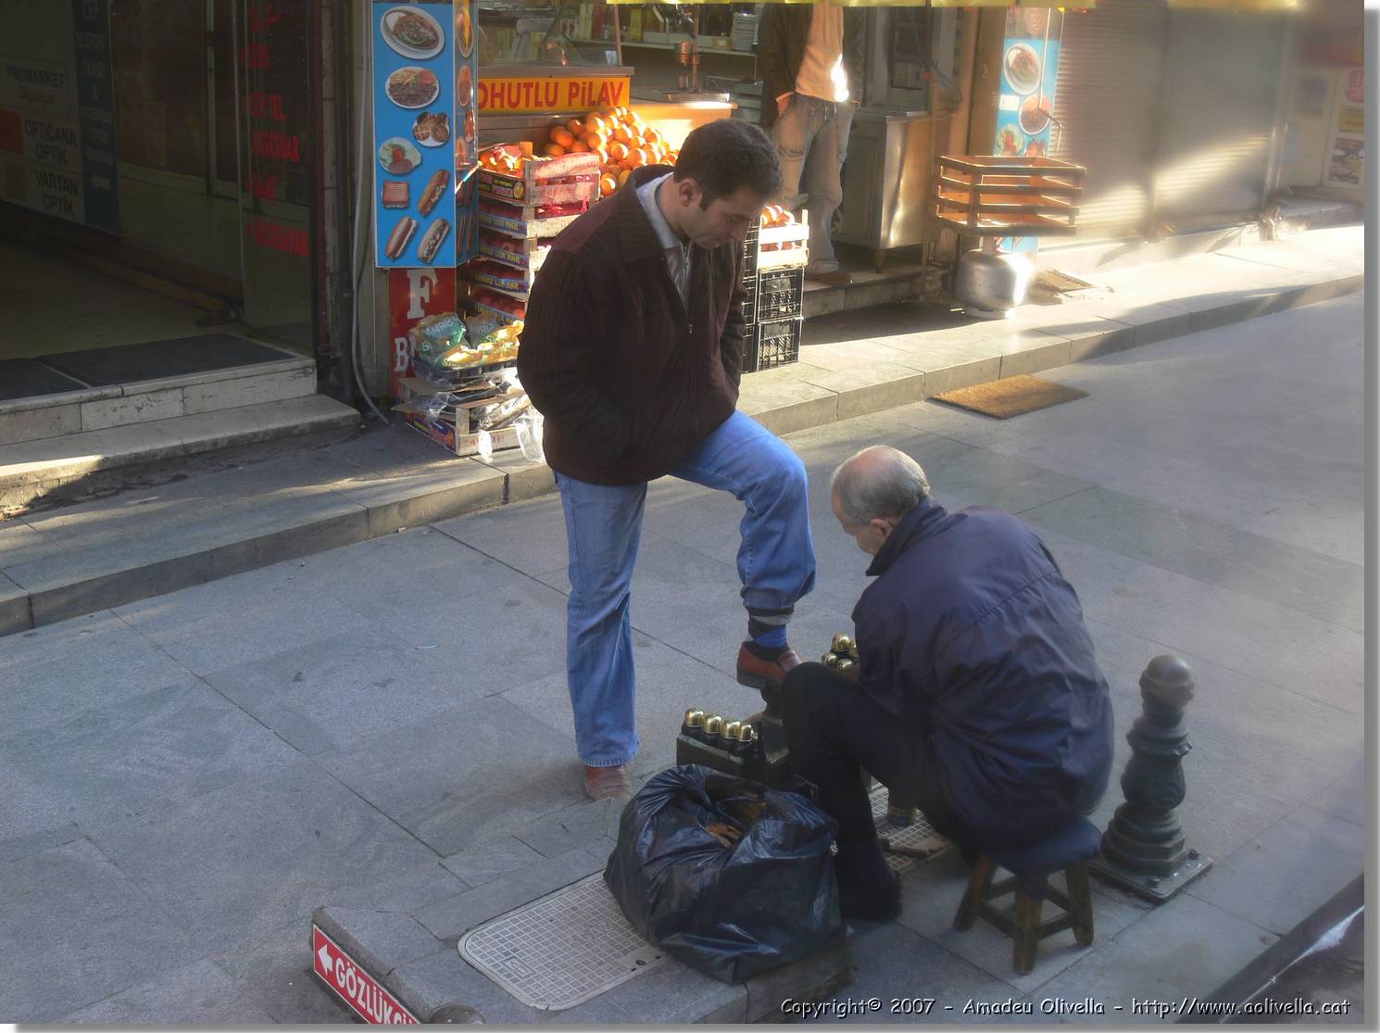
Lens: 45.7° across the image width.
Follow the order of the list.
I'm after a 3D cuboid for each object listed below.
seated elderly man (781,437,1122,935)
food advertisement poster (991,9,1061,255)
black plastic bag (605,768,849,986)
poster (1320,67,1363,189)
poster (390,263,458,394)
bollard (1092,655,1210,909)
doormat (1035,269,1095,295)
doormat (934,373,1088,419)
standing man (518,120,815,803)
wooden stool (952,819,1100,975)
[{"bbox_3d":[0.579,0.379,3.606,0.730,0.960,0.520,15,21,34],"label":"seated elderly man"},{"bbox_3d":[2.228,-2.560,10.897,0.600,1.660,0.030,-14,24,-42],"label":"food advertisement poster"},{"bbox_3d":[0.065,0.697,3.309,0.420,0.330,0.400,18,24,41],"label":"black plastic bag"},{"bbox_3d":[5.125,-3.023,12.800,0.030,0.880,0.500,-4,15,-22],"label":"poster"},{"bbox_3d":[-1.111,-0.765,6.840,0.326,0.537,0.020,-10,19,-40],"label":"poster"},{"bbox_3d":[1.072,0.564,3.802,0.255,0.529,0.255,17,23,39],"label":"bollard"},{"bbox_3d":[2.600,-1.629,11.338,0.420,0.030,0.580,-4,18,-19],"label":"doormat"},{"bbox_3d":[1.502,-0.550,7.609,0.664,0.020,0.403,-16,26,-40],"label":"doormat"},{"bbox_3d":[-0.026,-0.108,3.932,0.600,1.650,0.500,12,17,34],"label":"standing man"},{"bbox_3d":[0.729,0.795,3.529,0.240,0.250,0.240,-13,25,-35],"label":"wooden stool"}]

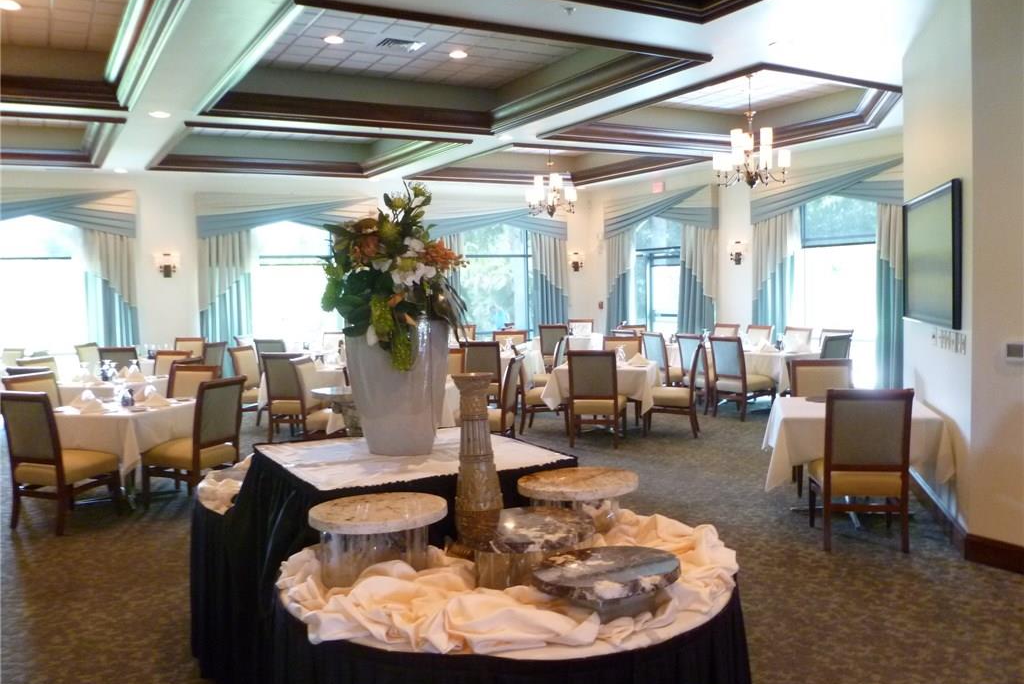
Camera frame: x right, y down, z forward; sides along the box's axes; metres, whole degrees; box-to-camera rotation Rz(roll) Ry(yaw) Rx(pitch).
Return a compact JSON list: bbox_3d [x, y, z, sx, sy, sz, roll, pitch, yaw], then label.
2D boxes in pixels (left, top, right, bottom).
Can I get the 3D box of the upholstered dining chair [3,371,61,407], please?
[{"bbox_3d":[-3.855,0.770,7.072,0.580,0.965,0.490,0,4,14],"label":"upholstered dining chair"}]

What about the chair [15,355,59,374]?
[{"bbox_3d":[-4.777,0.670,8.771,0.600,0.980,0.520,0,4,18],"label":"chair"}]

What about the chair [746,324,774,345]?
[{"bbox_3d":[3.222,0.287,11.427,0.600,0.980,0.520,-4,5,-30],"label":"chair"}]

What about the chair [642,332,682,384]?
[{"bbox_3d":[2.049,0.377,10.556,0.600,0.980,0.520,-4,5,-29],"label":"chair"}]

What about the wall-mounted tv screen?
[{"bbox_3d":[2.809,-0.568,5.624,0.070,0.860,1.600,0,4,16],"label":"wall-mounted tv screen"}]

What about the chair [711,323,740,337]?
[{"bbox_3d":[2.893,0.261,11.922,0.600,0.980,0.520,-4,5,-31],"label":"chair"}]

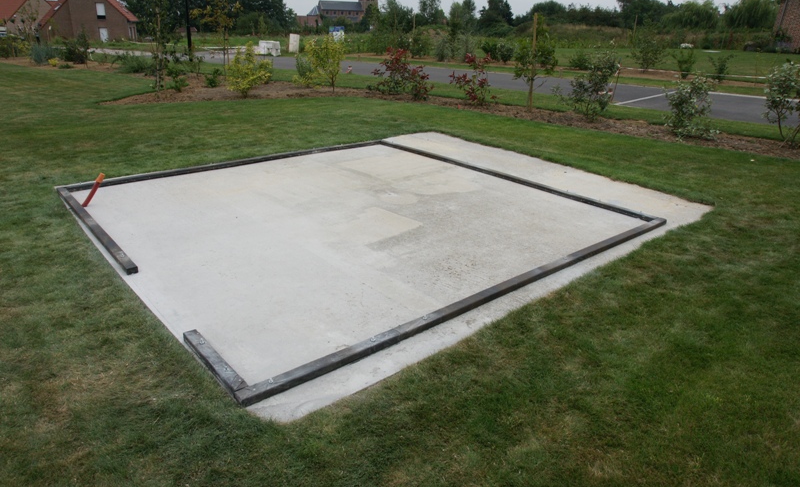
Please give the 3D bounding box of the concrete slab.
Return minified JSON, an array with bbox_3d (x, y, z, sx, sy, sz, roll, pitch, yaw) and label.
[{"bbox_3d":[-0.103,-0.440,5.415,5.183,0.120,4.516,-17,29,-37],"label":"concrete slab"}]

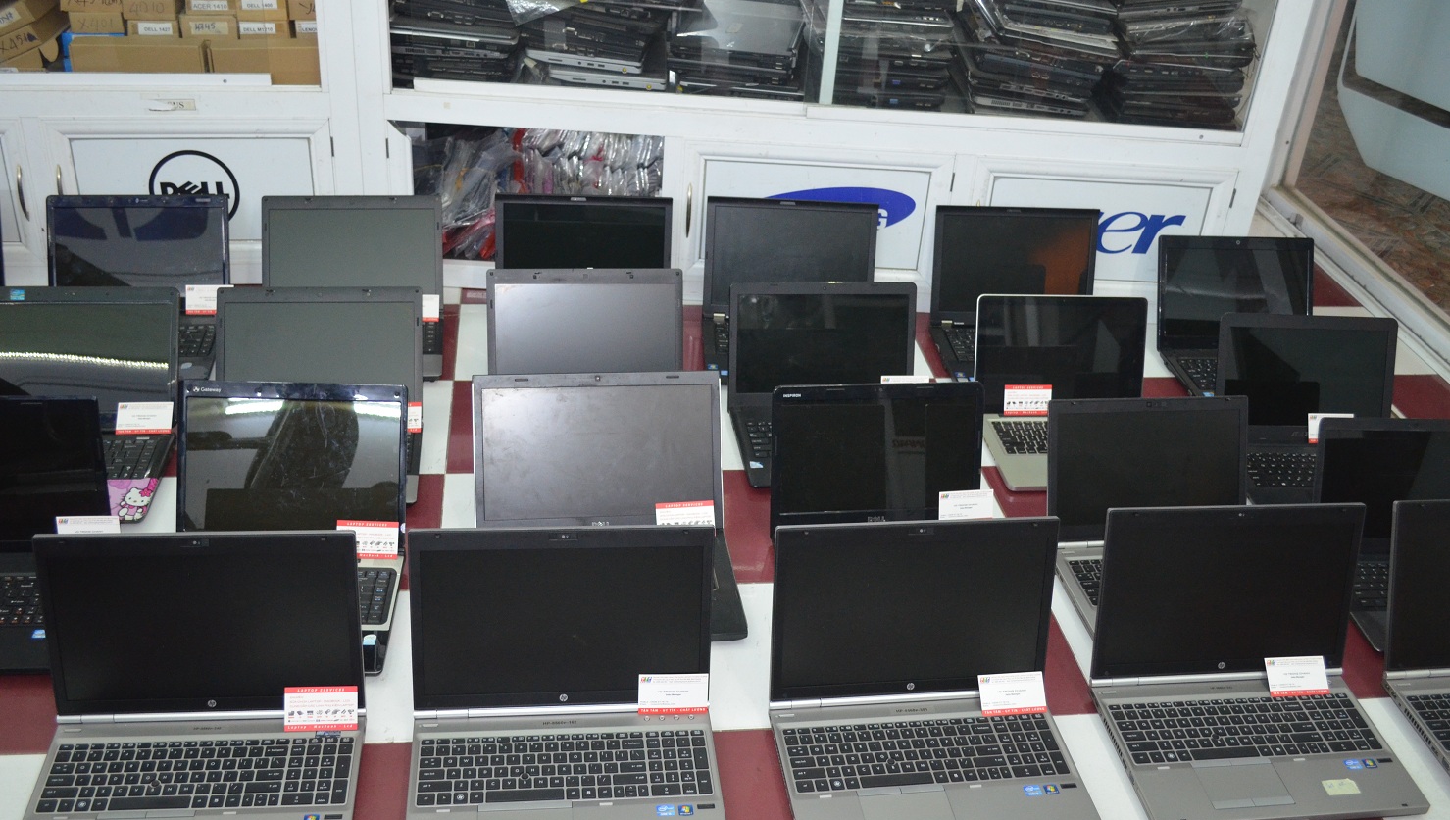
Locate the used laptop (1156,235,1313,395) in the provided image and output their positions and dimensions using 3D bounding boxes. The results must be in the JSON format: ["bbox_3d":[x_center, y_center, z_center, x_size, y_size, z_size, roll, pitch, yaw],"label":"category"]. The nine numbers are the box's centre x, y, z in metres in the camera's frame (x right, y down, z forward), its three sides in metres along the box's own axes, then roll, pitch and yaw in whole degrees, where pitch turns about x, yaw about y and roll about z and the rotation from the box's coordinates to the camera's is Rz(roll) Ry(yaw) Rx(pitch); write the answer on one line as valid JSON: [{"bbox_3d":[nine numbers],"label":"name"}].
[{"bbox_3d":[1.033,-0.157,2.553,0.342,0.234,0.357,-1,32,-9],"label":"used laptop"}]

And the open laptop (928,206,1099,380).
[{"bbox_3d":[0.589,-0.207,2.550,0.338,0.260,0.328,0,32,-8],"label":"open laptop"}]

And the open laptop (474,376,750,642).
[{"bbox_3d":[-0.172,0.136,1.919,0.375,0.229,0.374,-1,32,-9],"label":"open laptop"}]

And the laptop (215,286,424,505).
[{"bbox_3d":[-0.664,-0.025,2.138,0.343,0.207,0.377,-1,32,-9],"label":"laptop"}]

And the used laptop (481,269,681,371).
[{"bbox_3d":[-0.227,-0.062,2.232,0.337,0.236,0.320,-1,32,-9],"label":"used laptop"}]

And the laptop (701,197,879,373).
[{"bbox_3d":[0.135,-0.224,2.532,0.337,0.250,0.308,2,31,-5],"label":"laptop"}]

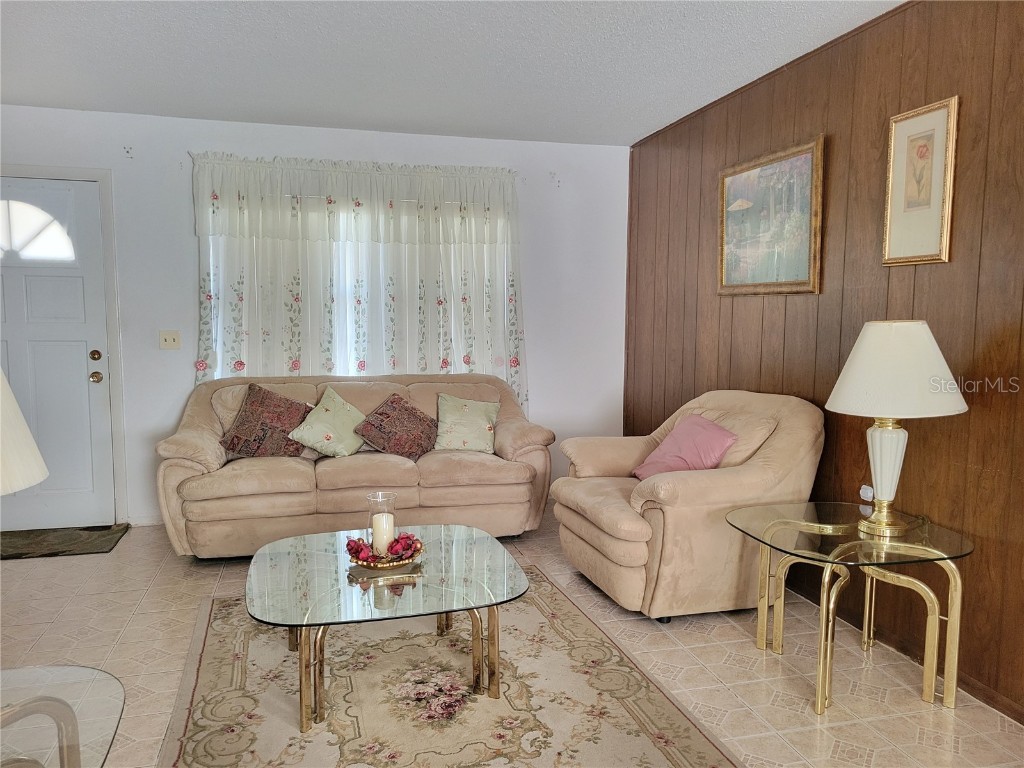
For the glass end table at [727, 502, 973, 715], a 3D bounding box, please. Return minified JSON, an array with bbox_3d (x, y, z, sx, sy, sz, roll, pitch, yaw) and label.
[{"bbox_3d":[1.170,0.783,2.731,0.725,0.550,0.745,-1,5,-15],"label":"glass end table"}]

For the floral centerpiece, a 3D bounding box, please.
[{"bbox_3d":[-0.452,0.593,2.776,0.275,0.105,0.275,-1,5,-15],"label":"floral centerpiece"}]

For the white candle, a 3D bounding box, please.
[{"bbox_3d":[-0.464,0.554,2.785,0.076,0.150,0.076,-1,5,-15],"label":"white candle"}]

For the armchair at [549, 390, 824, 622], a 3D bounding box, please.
[{"bbox_3d":[0.740,0.512,3.688,0.950,0.910,1.080,-1,6,-19],"label":"armchair"}]

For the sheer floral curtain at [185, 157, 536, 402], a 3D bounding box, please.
[{"bbox_3d":[-0.905,-0.533,4.851,2.060,1.710,0.110,-1,5,-15],"label":"sheer floral curtain"}]

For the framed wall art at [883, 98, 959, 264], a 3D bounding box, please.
[{"bbox_3d":[1.484,-0.721,2.807,0.030,0.560,0.300,-1,5,-15],"label":"framed wall art"}]

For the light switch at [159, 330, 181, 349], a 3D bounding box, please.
[{"bbox_3d":[-2.065,-0.261,4.645,0.117,0.113,0.014,-1,5,-15],"label":"light switch"}]

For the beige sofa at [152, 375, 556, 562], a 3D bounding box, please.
[{"bbox_3d":[-0.831,0.436,4.421,2.150,0.910,0.960,-1,5,-15],"label":"beige sofa"}]

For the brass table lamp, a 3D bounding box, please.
[{"bbox_3d":[1.319,0.145,2.689,0.450,0.730,0.450,-1,5,-15],"label":"brass table lamp"}]

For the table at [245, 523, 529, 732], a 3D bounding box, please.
[{"bbox_3d":[-0.457,0.847,2.762,0.930,0.400,0.960,-1,6,-17],"label":"table"}]

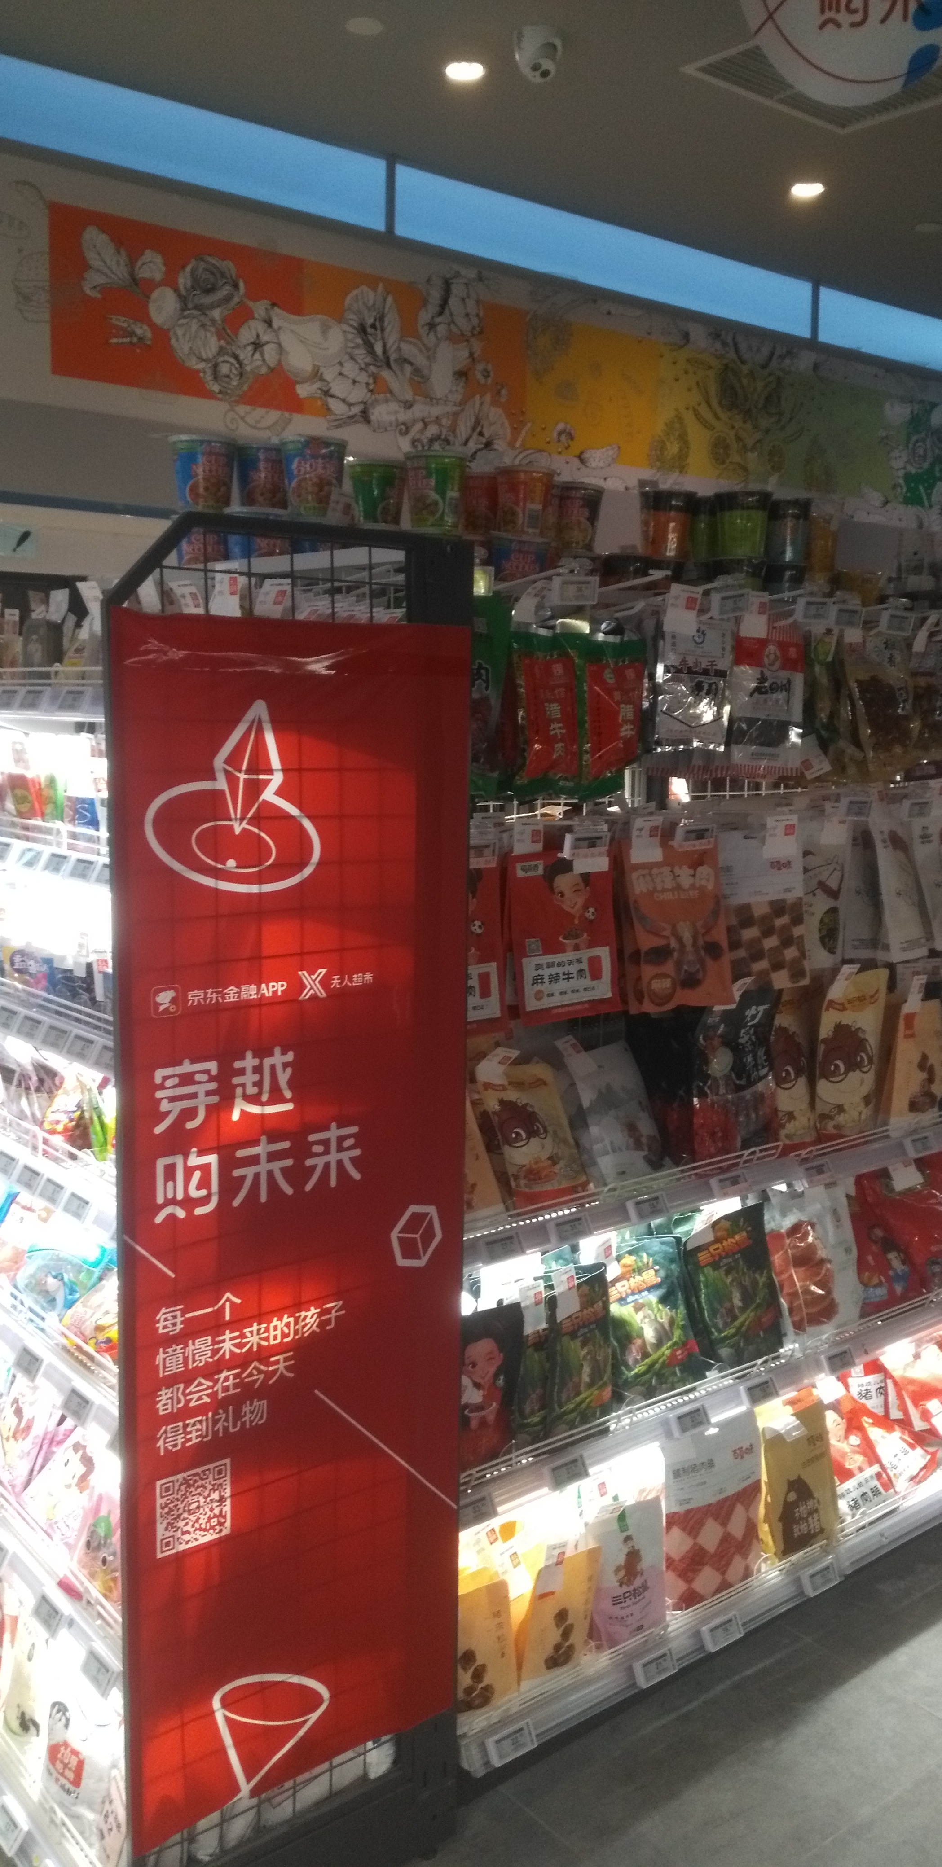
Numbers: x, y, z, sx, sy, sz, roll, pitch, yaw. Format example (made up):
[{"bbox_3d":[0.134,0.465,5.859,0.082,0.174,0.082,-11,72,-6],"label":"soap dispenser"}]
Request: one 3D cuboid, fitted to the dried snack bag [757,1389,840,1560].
[{"bbox_3d":[0.504,0.841,2.351,0.142,0.222,0.055,-6,3,-39],"label":"dried snack bag"}]

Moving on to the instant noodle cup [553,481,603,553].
[{"bbox_3d":[0.193,-0.743,2.700,0.097,0.109,0.097,1,9,0],"label":"instant noodle cup"}]

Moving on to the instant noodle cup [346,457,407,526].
[{"bbox_3d":[-0.150,-0.699,2.428,0.097,0.107,0.097,1,9,0],"label":"instant noodle cup"}]

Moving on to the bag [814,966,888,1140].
[{"bbox_3d":[0.613,0.201,2.525,0.147,0.266,0.055,-6,11,-38],"label":"bag"}]

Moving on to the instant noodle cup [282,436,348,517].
[{"bbox_3d":[-0.228,-0.668,2.210,0.097,0.109,0.097,0,9,-6],"label":"instant noodle cup"}]

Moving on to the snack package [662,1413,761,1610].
[{"bbox_3d":[0.344,0.848,2.261,0.177,0.257,0.050,-5,5,-35],"label":"snack package"}]

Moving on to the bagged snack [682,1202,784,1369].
[{"bbox_3d":[0.424,0.563,2.418,0.162,0.238,0.052,-7,0,-44],"label":"bagged snack"}]

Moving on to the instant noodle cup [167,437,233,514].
[{"bbox_3d":[-0.396,-0.671,2.231,0.097,0.107,0.097,1,9,0],"label":"instant noodle cup"}]

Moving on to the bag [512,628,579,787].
[{"bbox_3d":[0.088,-0.293,1.989,0.119,0.203,0.030,-6,9,-37],"label":"bag"}]

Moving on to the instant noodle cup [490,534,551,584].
[{"bbox_3d":[0.080,-0.575,2.401,0.097,0.107,0.097,1,9,2],"label":"instant noodle cup"}]

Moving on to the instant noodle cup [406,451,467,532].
[{"bbox_3d":[-0.053,-0.692,2.370,0.097,0.109,0.097,1,9,0],"label":"instant noodle cup"}]

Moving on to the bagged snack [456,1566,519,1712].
[{"bbox_3d":[-0.001,0.916,1.963,0.120,0.166,0.050,-4,5,-31],"label":"bagged snack"}]

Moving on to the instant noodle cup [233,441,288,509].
[{"bbox_3d":[-0.316,-0.687,2.280,0.097,0.109,0.097,1,9,0],"label":"instant noodle cup"}]

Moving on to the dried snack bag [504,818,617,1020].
[{"bbox_3d":[0.118,-0.001,2.058,0.177,0.240,0.035,-7,2,-40],"label":"dried snack bag"}]

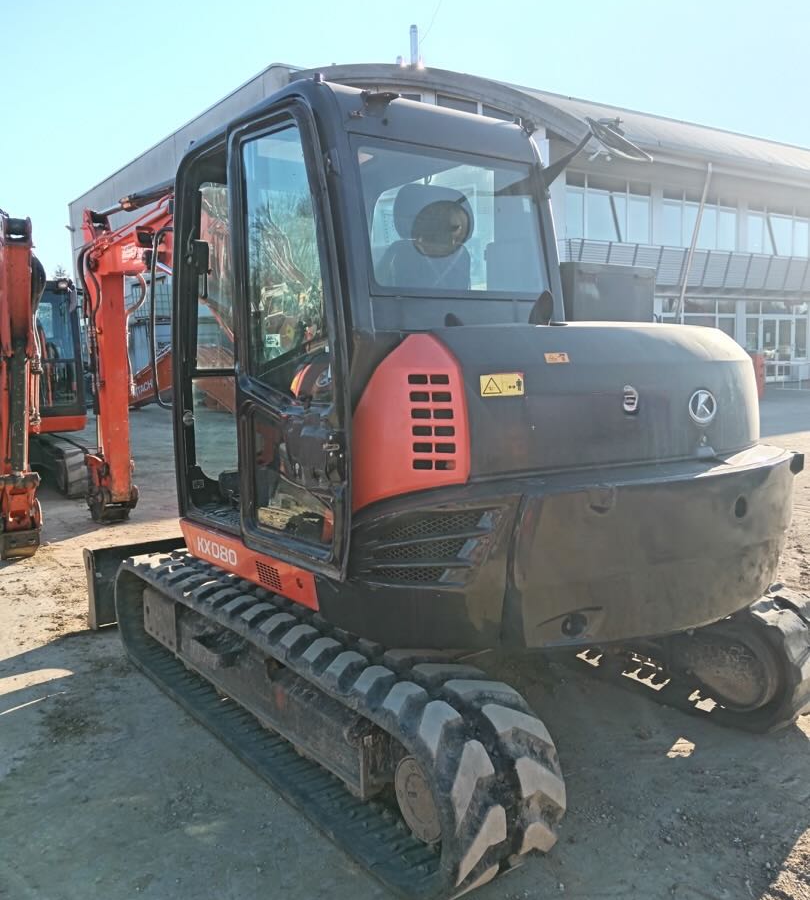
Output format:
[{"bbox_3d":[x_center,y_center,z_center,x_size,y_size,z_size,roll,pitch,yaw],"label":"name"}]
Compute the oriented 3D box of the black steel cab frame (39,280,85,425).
[{"bbox_3d":[-4.486,-1.173,9.847,0.980,1.620,1.500,-8,10,-36],"label":"black steel cab frame"}]

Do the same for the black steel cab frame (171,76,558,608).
[{"bbox_3d":[-0.245,-0.478,3.509,1.030,1.650,1.560,-8,10,-37],"label":"black steel cab frame"}]

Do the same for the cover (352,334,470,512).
[{"bbox_3d":[0.018,-0.078,2.598,0.450,0.560,0.190,0,8,11],"label":"cover"}]

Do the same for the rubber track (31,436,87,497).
[{"bbox_3d":[-4.108,0.127,10.059,0.400,0.570,2.500,-8,10,-36],"label":"rubber track"}]

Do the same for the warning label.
[{"bbox_3d":[0.290,-0.195,2.534,0.140,0.075,0.006,-4,2,-19],"label":"warning label"}]

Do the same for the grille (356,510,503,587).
[{"bbox_3d":[0.063,0.307,2.587,0.440,0.230,0.090,0,8,7],"label":"grille"}]

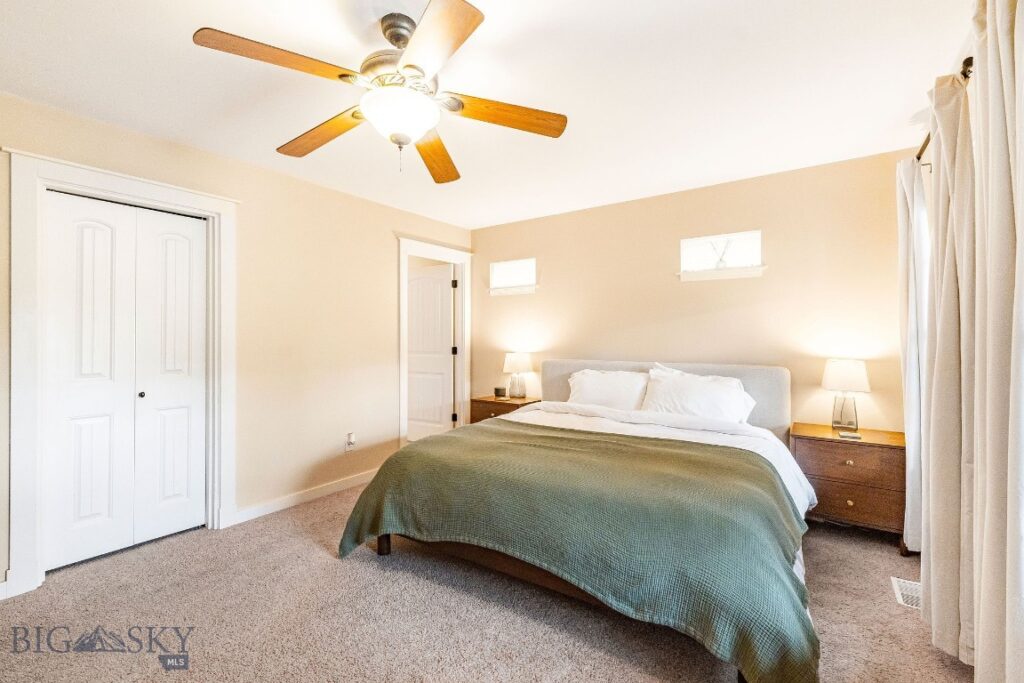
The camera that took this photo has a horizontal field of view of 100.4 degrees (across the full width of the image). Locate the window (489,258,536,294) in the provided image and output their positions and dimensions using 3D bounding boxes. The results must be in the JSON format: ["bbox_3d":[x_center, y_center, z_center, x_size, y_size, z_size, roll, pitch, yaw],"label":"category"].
[{"bbox_3d":[0.015,-0.676,4.526,0.600,0.350,0.090,0,1,36],"label":"window"}]

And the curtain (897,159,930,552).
[{"bbox_3d":[2.169,0.080,2.287,0.150,2.150,0.320,0,1,36],"label":"curtain"}]

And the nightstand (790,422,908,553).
[{"bbox_3d":[2.145,0.908,2.728,0.590,0.636,0.426,0,1,36],"label":"nightstand"}]

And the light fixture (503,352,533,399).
[{"bbox_3d":[0.057,0.339,4.299,0.250,0.470,0.200,0,1,36],"label":"light fixture"}]

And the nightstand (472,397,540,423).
[{"bbox_3d":[-0.041,0.890,4.290,0.590,0.636,0.426,0,1,36],"label":"nightstand"}]

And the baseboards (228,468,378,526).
[{"bbox_3d":[-1.464,1.186,3.417,0.020,0.100,1.340,0,1,36],"label":"baseboards"}]

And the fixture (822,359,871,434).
[{"bbox_3d":[2.174,0.352,2.779,0.250,0.475,0.200,0,1,36],"label":"fixture"}]

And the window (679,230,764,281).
[{"bbox_3d":[1.638,-0.663,3.366,0.610,0.350,0.090,0,1,36],"label":"window"}]

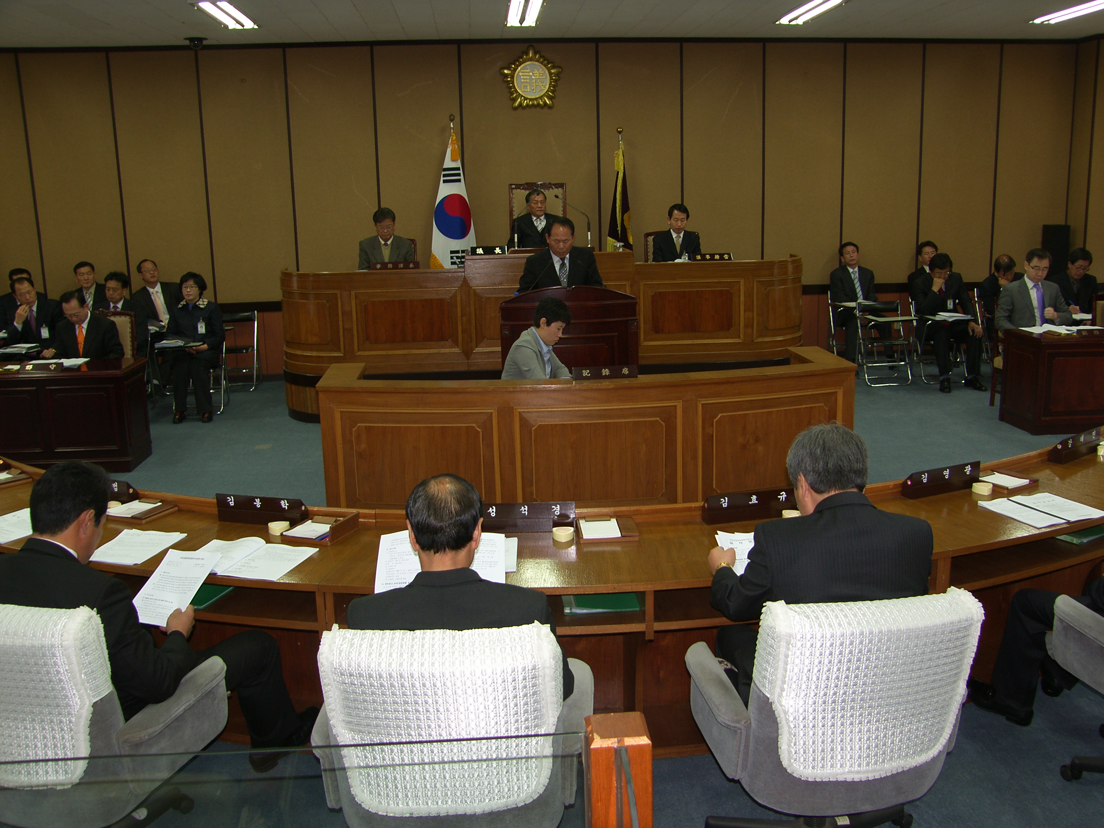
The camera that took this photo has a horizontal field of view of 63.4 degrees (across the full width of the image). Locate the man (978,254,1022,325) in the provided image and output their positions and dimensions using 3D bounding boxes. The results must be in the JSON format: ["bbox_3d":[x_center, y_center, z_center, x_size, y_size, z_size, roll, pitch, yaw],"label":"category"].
[{"bbox_3d":[4.543,-1.001,8.974,0.540,1.230,0.820,-1,12,1],"label":"man"}]

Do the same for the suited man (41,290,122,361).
[{"bbox_3d":[-3.545,-0.319,6.813,0.600,1.240,0.800,-4,14,-11],"label":"suited man"}]

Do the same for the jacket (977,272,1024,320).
[{"bbox_3d":[4.571,-1.190,9.039,0.510,0.600,0.420,-1,12,1],"label":"jacket"}]

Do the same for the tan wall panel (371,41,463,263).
[{"bbox_3d":[-1.359,-2.548,9.395,0.890,2.450,0.040,-2,13,-4],"label":"tan wall panel"}]

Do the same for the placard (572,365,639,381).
[{"bbox_3d":[0.306,-0.253,5.282,0.385,0.085,0.060,-2,13,-4],"label":"placard"}]

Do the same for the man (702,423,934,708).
[{"bbox_3d":[0.638,0.565,2.335,0.560,1.220,0.820,-4,13,-12],"label":"man"}]

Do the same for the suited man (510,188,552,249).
[{"bbox_3d":[-0.103,-1.381,8.053,0.540,1.300,0.780,-2,10,-4],"label":"suited man"}]

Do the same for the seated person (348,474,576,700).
[{"bbox_3d":[-0.213,0.663,2.375,0.560,1.220,0.800,-2,13,0],"label":"seated person"}]

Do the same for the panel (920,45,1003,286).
[{"bbox_3d":[4.584,-2.793,10.043,0.861,2.593,0.050,-2,10,-4],"label":"panel"}]

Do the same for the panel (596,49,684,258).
[{"bbox_3d":[0.969,-2.683,9.753,0.863,2.601,0.050,-2,10,-4],"label":"panel"}]

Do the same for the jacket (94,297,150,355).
[{"bbox_3d":[-3.660,-0.693,7.633,0.500,0.620,0.360,-2,10,-4],"label":"jacket"}]

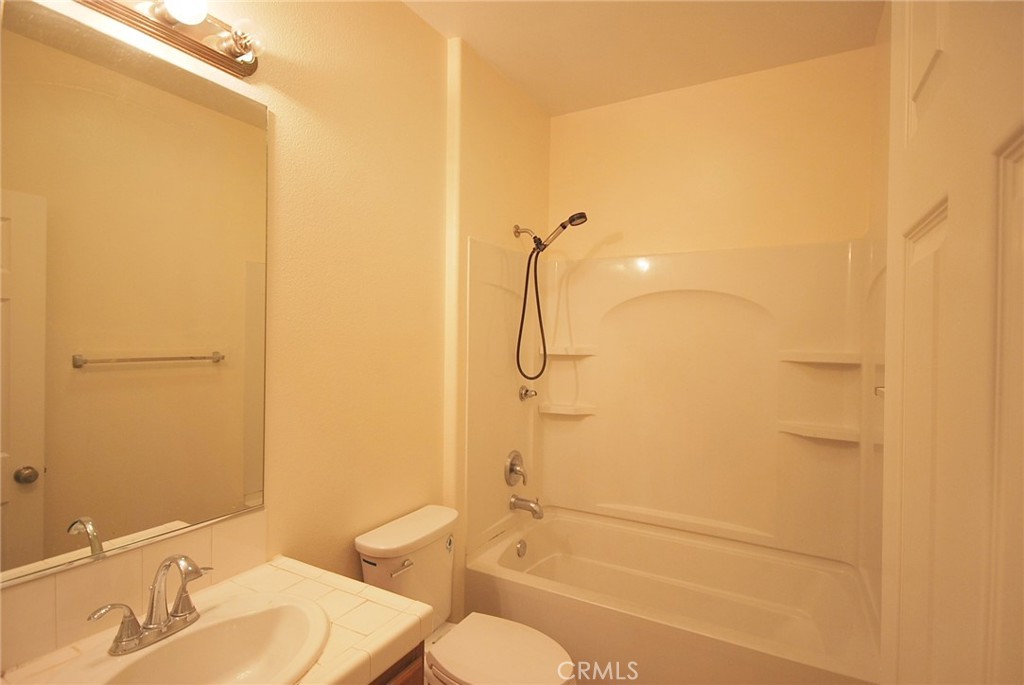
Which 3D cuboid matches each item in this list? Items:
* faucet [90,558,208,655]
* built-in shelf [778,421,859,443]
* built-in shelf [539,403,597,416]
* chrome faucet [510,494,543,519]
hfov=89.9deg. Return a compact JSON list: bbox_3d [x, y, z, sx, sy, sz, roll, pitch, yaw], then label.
[{"bbox_3d":[-0.688,0.522,1.042,0.178,0.185,0.238,1,0,30],"label":"faucet"},{"bbox_3d":[1.307,0.381,2.192,0.292,0.049,0.088,1,0,30],"label":"built-in shelf"},{"bbox_3d":[0.302,0.357,2.761,0.292,0.051,0.090,1,0,30],"label":"built-in shelf"},{"bbox_3d":[0.081,0.806,2.510,0.160,0.098,0.066,1,0,30],"label":"chrome faucet"}]

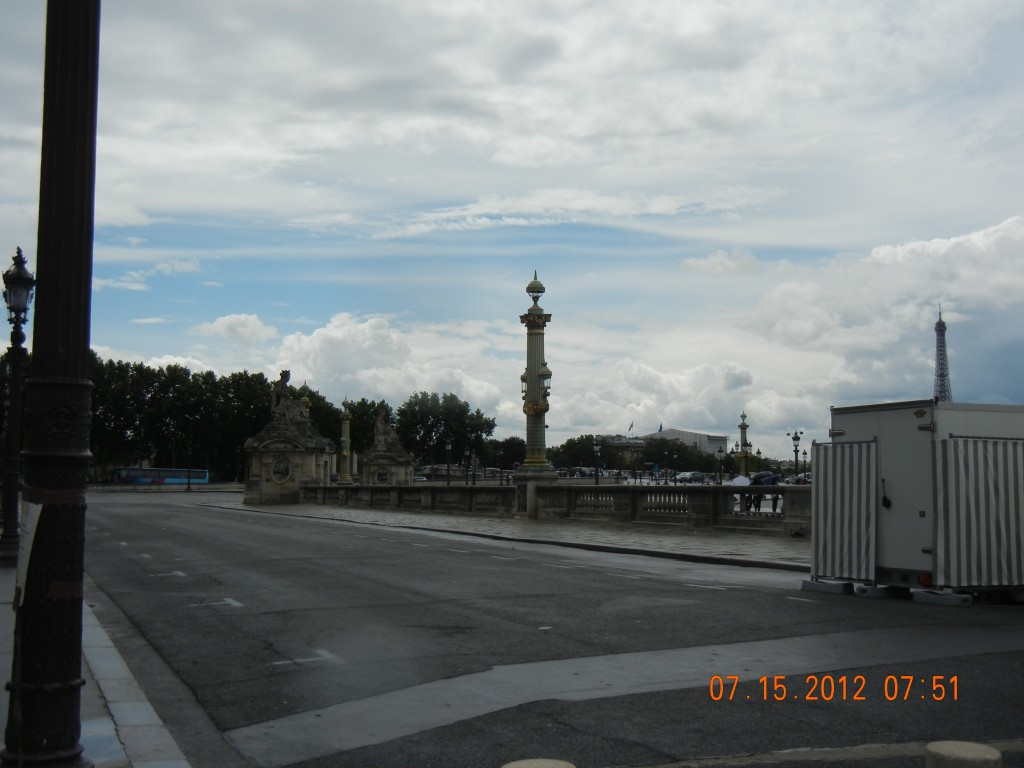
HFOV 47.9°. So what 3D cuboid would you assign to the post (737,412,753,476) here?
[{"bbox_3d":[31.213,8.078,154.886,1.700,8.790,1.700,0,-5,3],"label":"post"}]

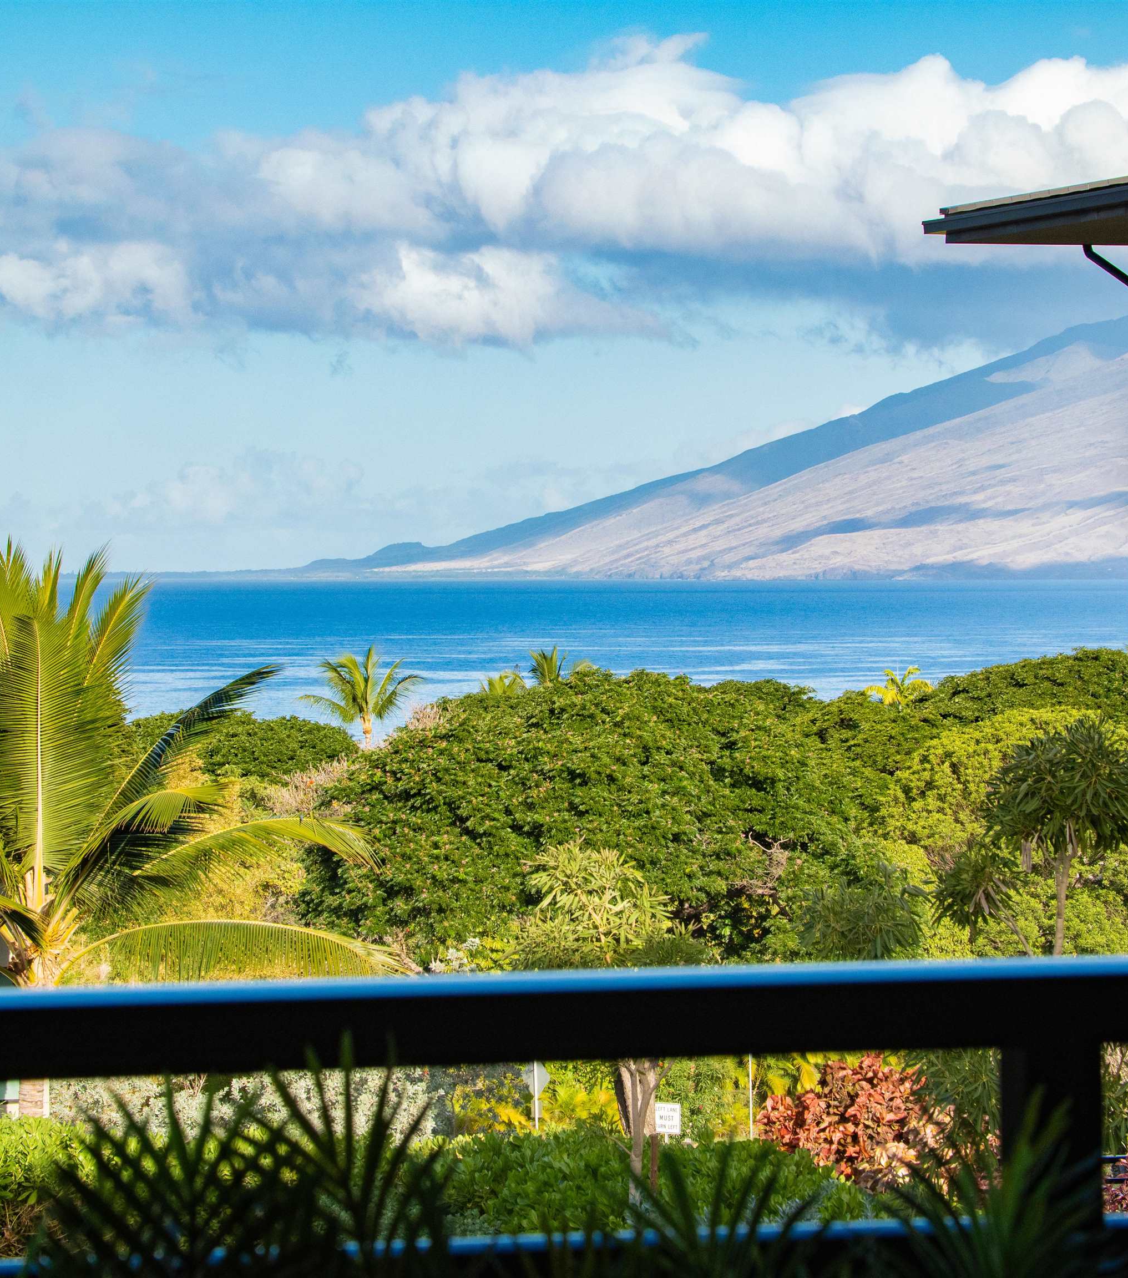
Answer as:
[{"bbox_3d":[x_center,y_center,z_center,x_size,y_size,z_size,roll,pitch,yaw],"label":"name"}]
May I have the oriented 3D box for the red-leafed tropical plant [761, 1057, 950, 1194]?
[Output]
[{"bbox_3d":[2.885,4.906,52.000,2.000,1.650,1.800,0,1,0],"label":"red-leafed tropical plant"}]

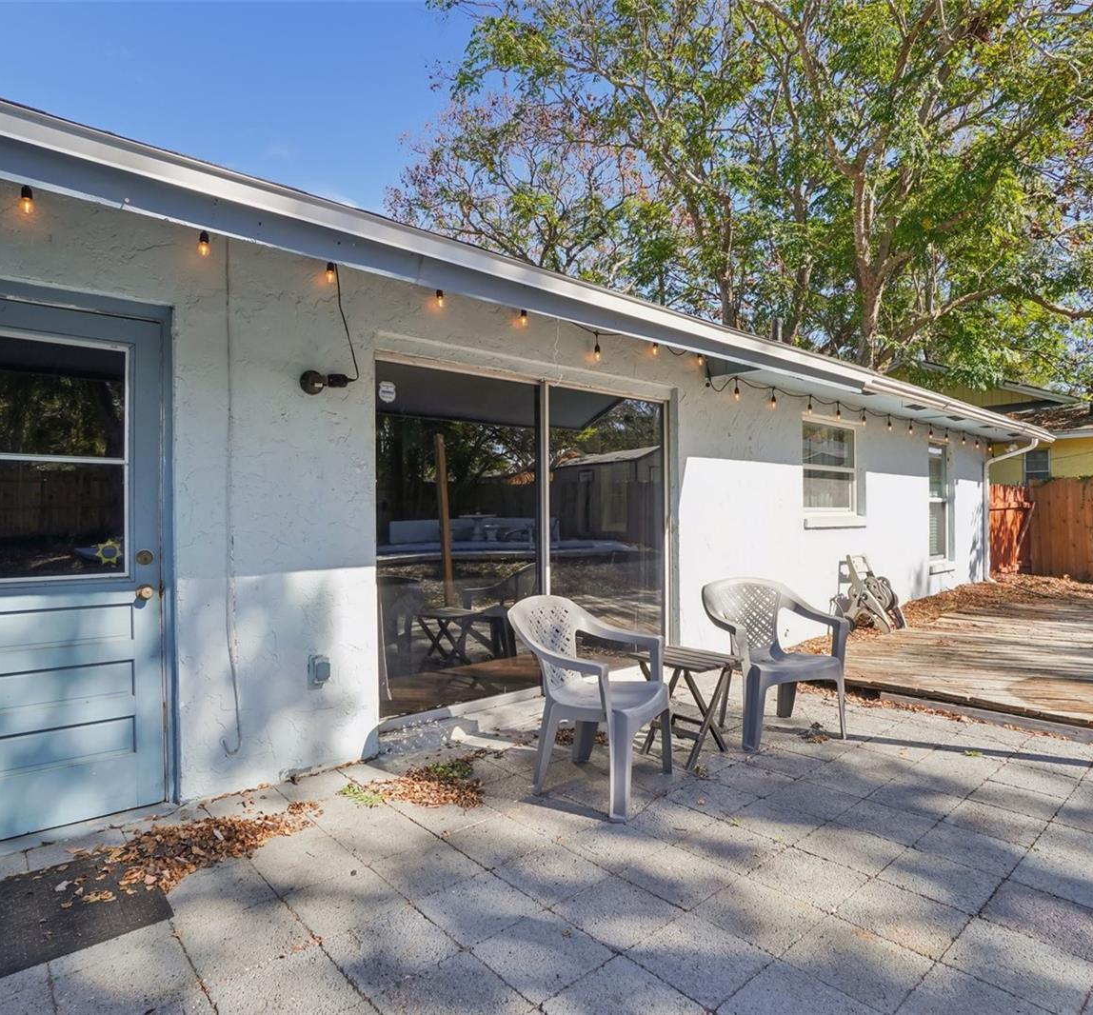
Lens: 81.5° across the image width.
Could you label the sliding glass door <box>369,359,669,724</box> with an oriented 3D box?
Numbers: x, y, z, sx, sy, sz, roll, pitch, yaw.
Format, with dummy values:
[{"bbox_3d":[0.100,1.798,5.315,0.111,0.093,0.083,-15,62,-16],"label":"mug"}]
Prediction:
[{"bbox_3d":[-0.016,0.168,4.068,2.270,1.970,0.110,0,0,-37],"label":"sliding glass door"}]

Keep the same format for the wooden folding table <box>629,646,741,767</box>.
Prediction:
[{"bbox_3d":[0.724,1.030,3.290,0.384,0.475,0.455,0,0,-41],"label":"wooden folding table"}]

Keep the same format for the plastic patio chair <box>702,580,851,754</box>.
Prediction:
[{"bbox_3d":[1.265,0.852,3.594,0.616,0.828,0.586,0,0,-18],"label":"plastic patio chair"}]

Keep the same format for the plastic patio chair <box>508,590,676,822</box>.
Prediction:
[{"bbox_3d":[0.202,0.852,2.898,0.586,0.833,0.596,0,0,29],"label":"plastic patio chair"}]

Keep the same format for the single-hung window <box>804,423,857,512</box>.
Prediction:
[{"bbox_3d":[2.664,-0.378,6.065,1.060,0.900,0.100,0,0,-37],"label":"single-hung window"}]

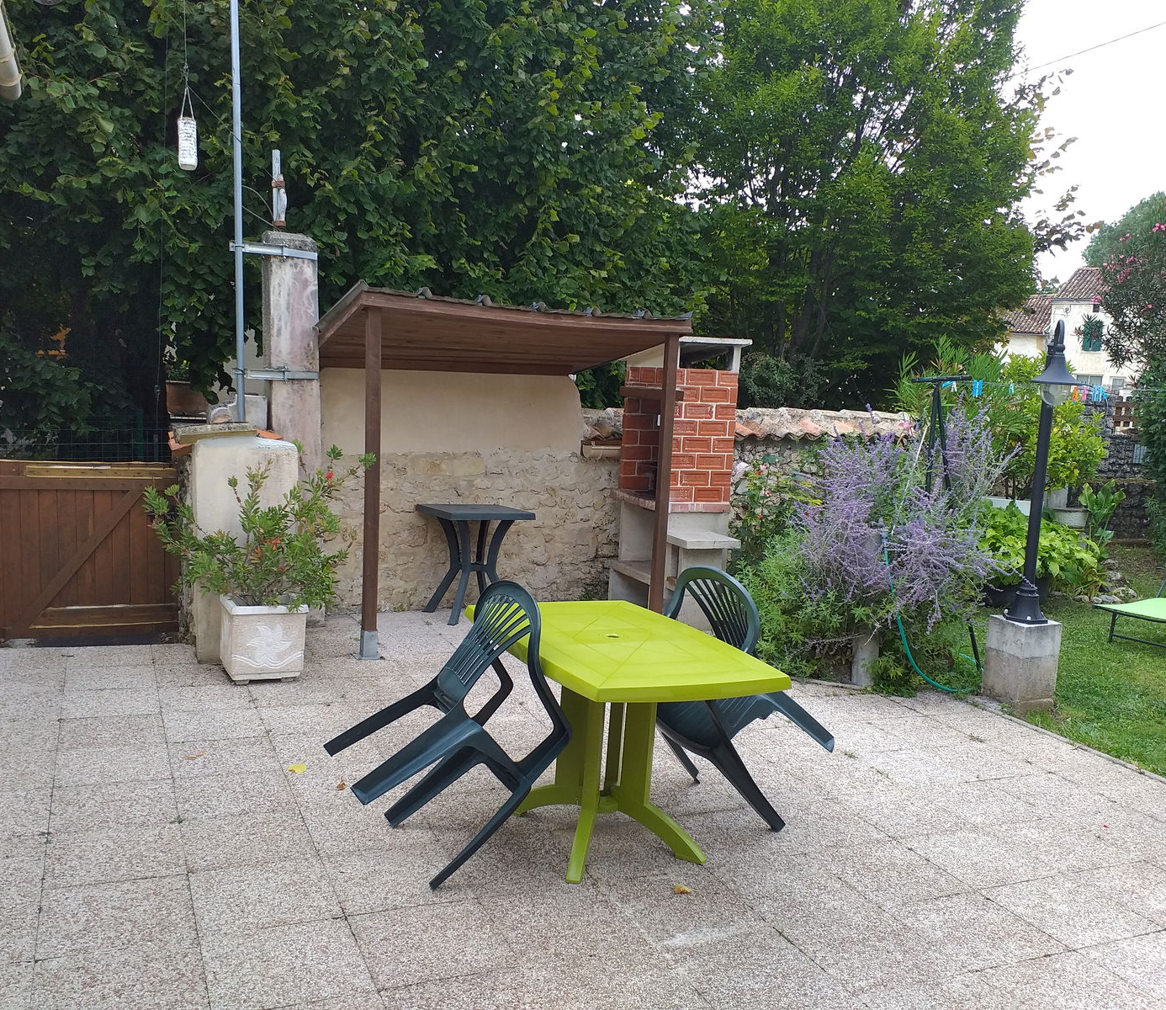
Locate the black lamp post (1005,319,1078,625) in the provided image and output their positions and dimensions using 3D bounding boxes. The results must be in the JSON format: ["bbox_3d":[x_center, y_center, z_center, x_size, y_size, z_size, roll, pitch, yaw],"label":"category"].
[{"bbox_3d":[2.620,-0.176,5.761,0.290,1.725,0.400,2,9,2],"label":"black lamp post"}]

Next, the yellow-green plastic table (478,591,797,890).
[{"bbox_3d":[0.080,0.835,3.642,0.770,0.725,1.140,2,7,-28],"label":"yellow-green plastic table"}]

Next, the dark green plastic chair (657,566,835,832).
[{"bbox_3d":[0.544,0.717,3.920,0.570,0.840,0.570,-47,27,-16],"label":"dark green plastic chair"}]

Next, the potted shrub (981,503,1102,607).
[{"bbox_3d":[3.751,0.397,8.258,0.980,0.828,0.880,7,9,23],"label":"potted shrub"}]

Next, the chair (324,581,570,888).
[{"bbox_3d":[-0.406,0.699,3.424,0.840,0.570,0.570,-40,23,-16],"label":"chair"}]

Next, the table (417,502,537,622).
[{"bbox_3d":[-0.766,0.398,6.952,0.650,0.725,0.540,0,8,-37],"label":"table"}]

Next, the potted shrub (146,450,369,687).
[{"bbox_3d":[-1.705,0.304,5.230,1.030,1.216,0.900,0,9,-25],"label":"potted shrub"}]

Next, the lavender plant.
[{"bbox_3d":[1.915,0.218,6.545,1.580,1.814,1.300,6,8,16],"label":"lavender plant"}]

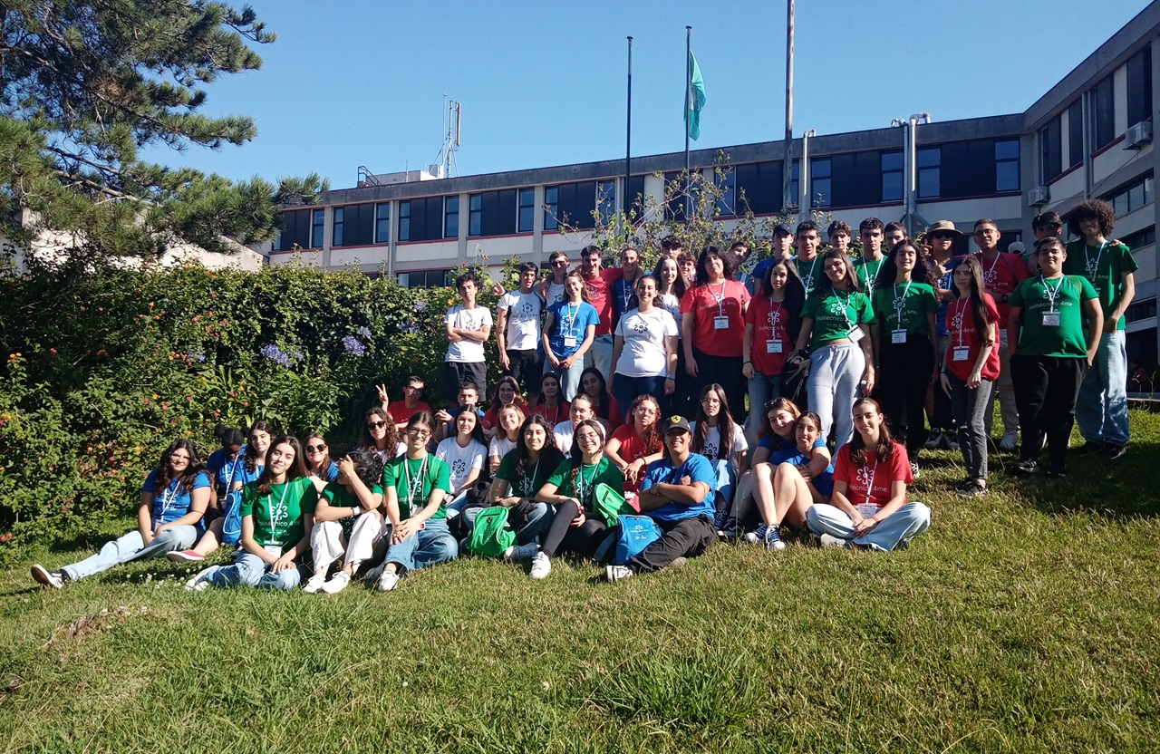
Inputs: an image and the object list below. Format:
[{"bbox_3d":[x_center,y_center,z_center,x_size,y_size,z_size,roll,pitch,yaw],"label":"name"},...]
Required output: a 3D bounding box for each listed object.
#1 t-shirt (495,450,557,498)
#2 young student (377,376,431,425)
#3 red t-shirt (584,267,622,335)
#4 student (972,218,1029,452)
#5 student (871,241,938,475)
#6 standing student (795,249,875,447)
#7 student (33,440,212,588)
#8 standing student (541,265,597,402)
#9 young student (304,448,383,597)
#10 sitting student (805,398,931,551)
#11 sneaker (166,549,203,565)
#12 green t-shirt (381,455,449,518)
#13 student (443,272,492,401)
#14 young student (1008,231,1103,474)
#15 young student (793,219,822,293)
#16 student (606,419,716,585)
[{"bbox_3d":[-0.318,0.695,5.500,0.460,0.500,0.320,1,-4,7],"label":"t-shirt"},{"bbox_3d":[-1.414,0.462,7.100,0.560,0.960,0.750,2,-4,-13],"label":"young student"},{"bbox_3d":[0.138,-0.688,8.050,0.500,0.640,0.260,1,-4,5],"label":"red t-shirt"},{"bbox_3d":[3.151,-0.353,6.650,0.550,1.750,0.360,-1,-5,25],"label":"student"},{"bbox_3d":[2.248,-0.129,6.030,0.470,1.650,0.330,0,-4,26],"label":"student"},{"bbox_3d":[1.815,-0.105,6.200,0.540,1.650,0.380,0,-4,16],"label":"standing student"},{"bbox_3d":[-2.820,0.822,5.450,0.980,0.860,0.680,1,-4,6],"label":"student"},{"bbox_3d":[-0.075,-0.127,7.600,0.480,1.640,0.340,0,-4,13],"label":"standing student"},{"bbox_3d":[-1.371,0.836,5.100,0.470,0.780,0.700,1,-4,-3],"label":"young student"},{"bbox_3d":[1.674,0.546,5.070,0.720,0.860,0.580,0,-4,16],"label":"sitting student"},{"bbox_3d":[-2.356,1.074,5.200,0.255,0.095,0.098,9,-14,-35],"label":"sneaker"},{"bbox_3d":[-0.998,0.675,5.300,0.430,0.460,0.300,1,-4,-3],"label":"green t-shirt"},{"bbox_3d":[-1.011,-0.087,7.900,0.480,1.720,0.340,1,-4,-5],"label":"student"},{"bbox_3d":[3.376,-0.164,6.200,0.640,1.690,0.380,-1,-5,25],"label":"young student"},{"bbox_3d":[1.839,-0.384,7.030,0.520,1.770,0.320,0,-4,14],"label":"young student"},{"bbox_3d":[0.469,0.681,4.980,0.660,0.900,0.740,0,-4,18],"label":"student"}]

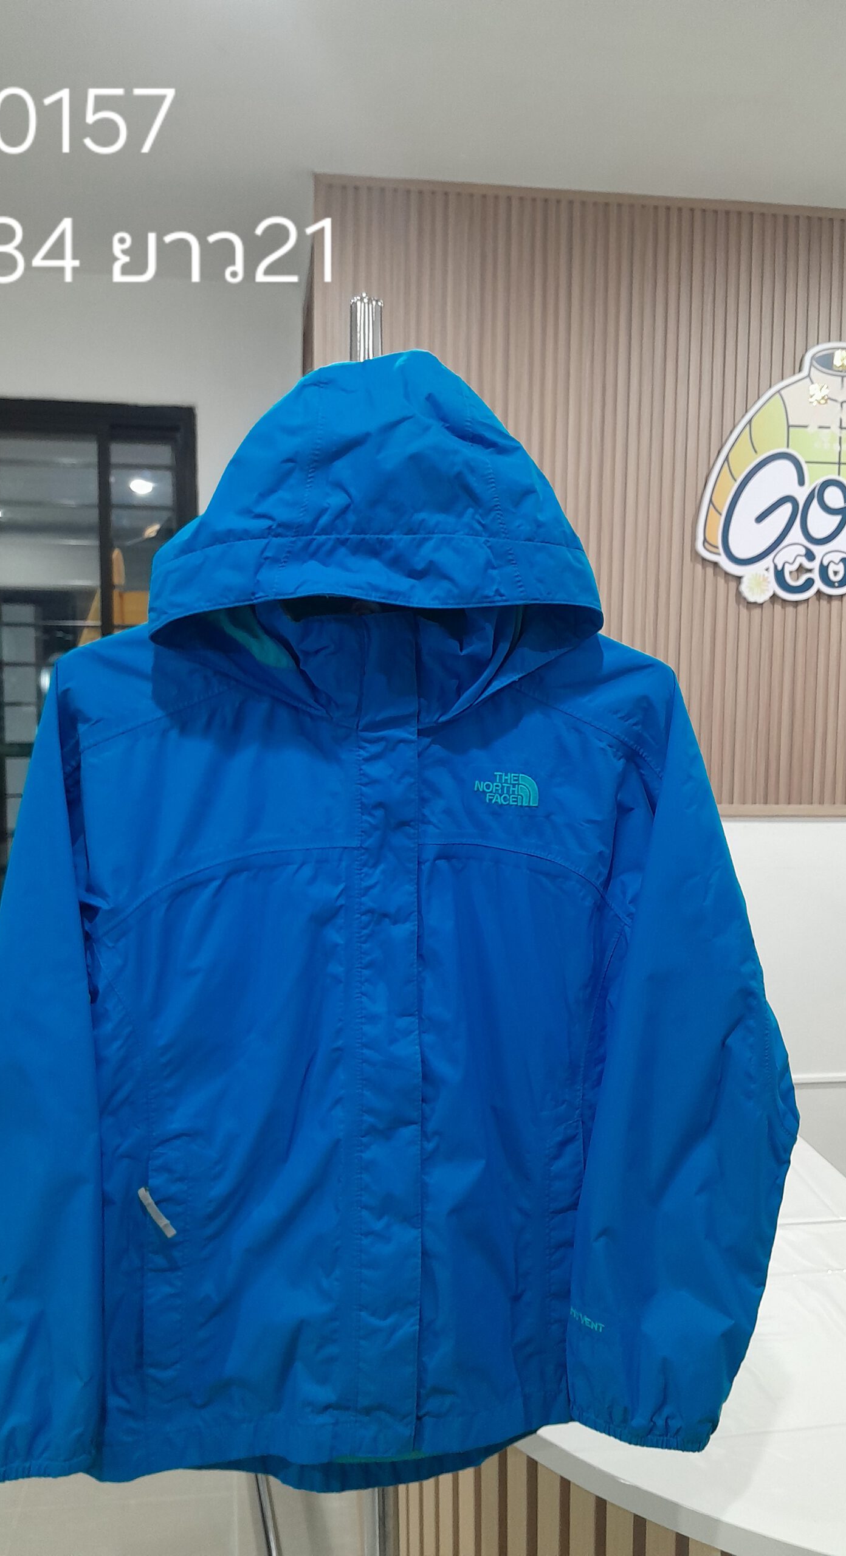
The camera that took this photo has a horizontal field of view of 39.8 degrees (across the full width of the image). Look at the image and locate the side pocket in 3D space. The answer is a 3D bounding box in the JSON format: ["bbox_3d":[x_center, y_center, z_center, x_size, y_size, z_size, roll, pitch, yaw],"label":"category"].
[{"bbox_3d":[-0.178,0.348,0.813,0.038,0.200,0.022,1,5,8],"label":"side pocket"}]

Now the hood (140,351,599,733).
[{"bbox_3d":[-0.036,-0.163,0.775,0.285,0.250,0.215,0,5,-7],"label":"hood"}]

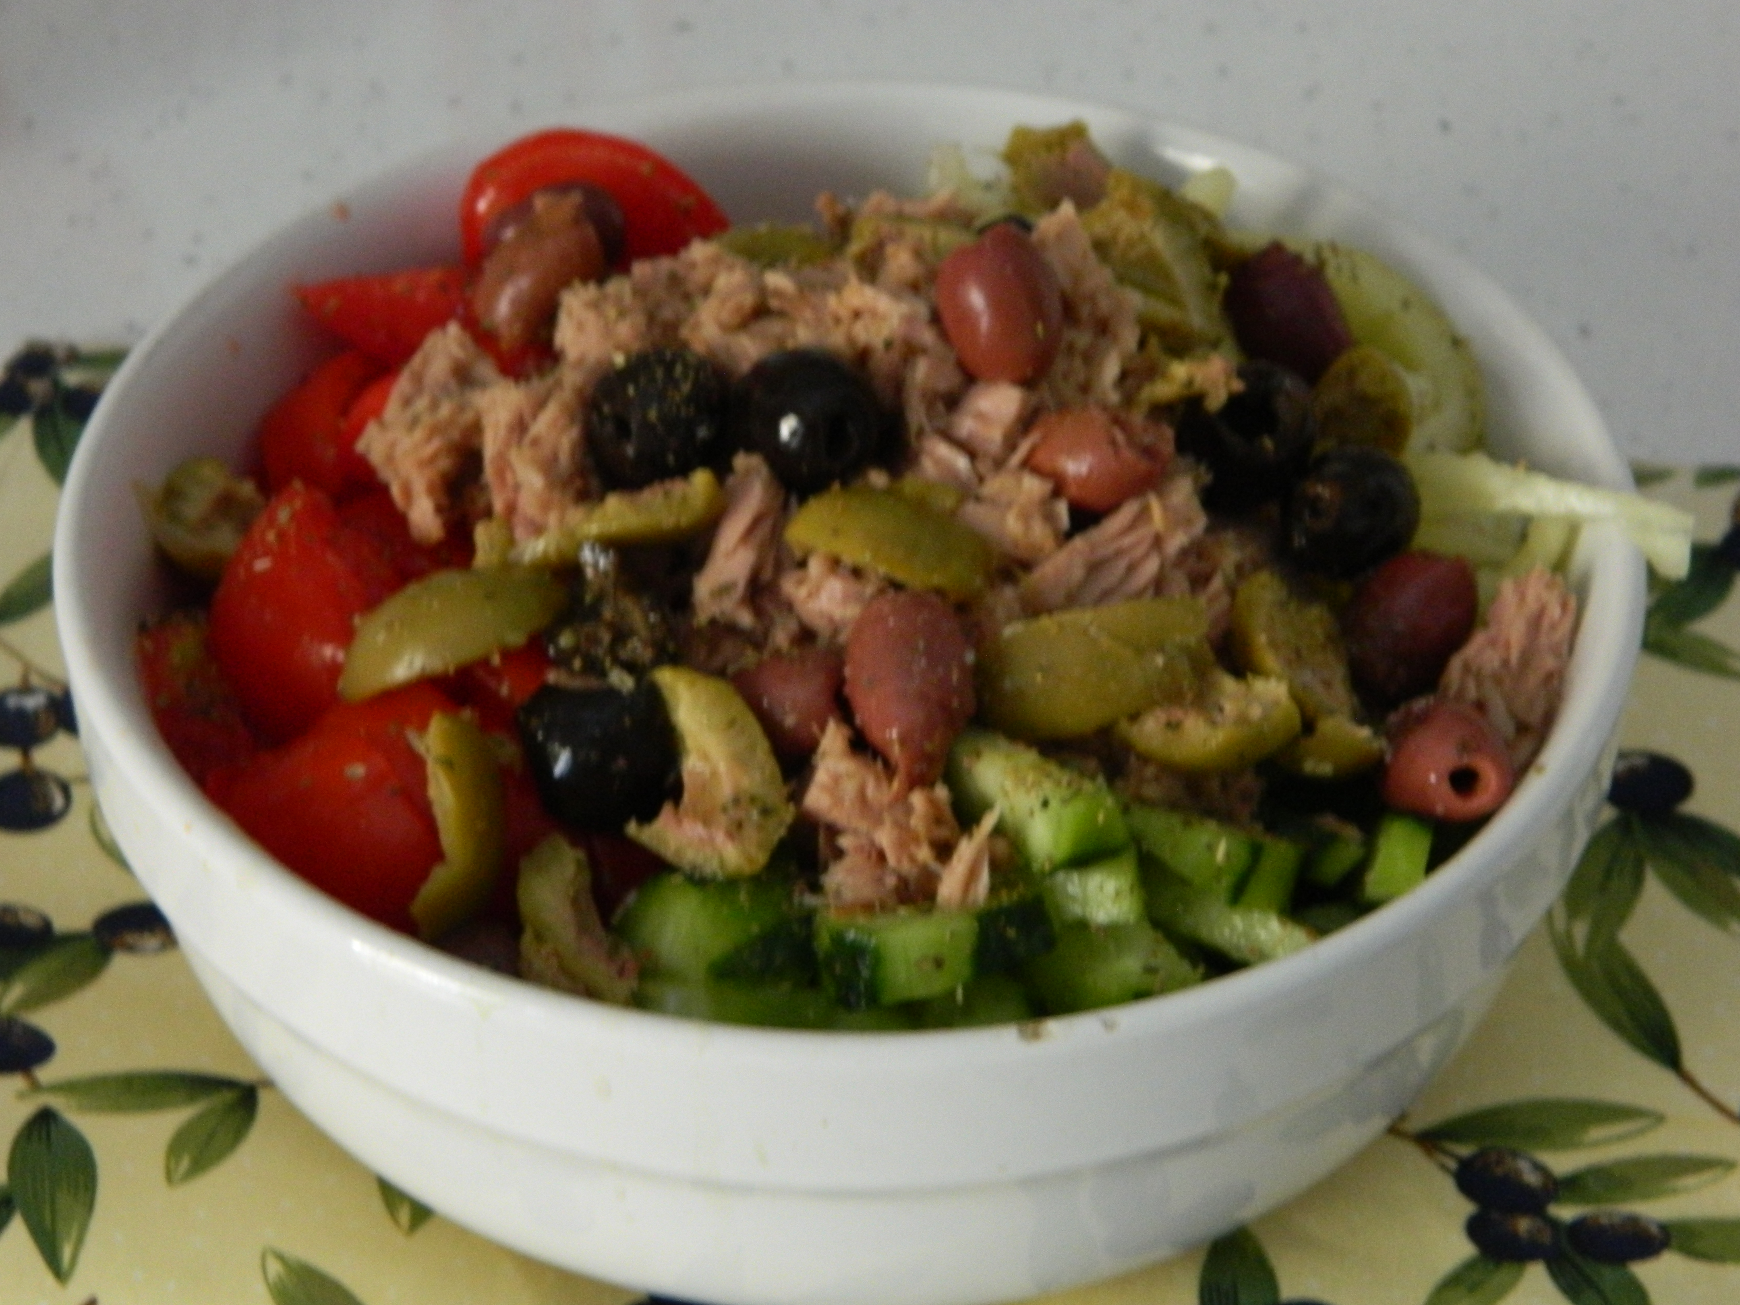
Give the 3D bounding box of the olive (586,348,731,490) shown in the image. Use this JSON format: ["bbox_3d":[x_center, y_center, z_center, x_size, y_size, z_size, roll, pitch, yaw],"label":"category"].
[{"bbox_3d":[-0.030,-0.033,0.495,0.019,0.019,0.021,-7,0,39],"label":"olive"}]

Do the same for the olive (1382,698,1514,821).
[{"bbox_3d":[0.076,0.014,0.466,0.017,0.017,0.021,0,18,-18],"label":"olive"}]

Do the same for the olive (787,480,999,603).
[{"bbox_3d":[0.002,-0.015,0.470,0.029,0.011,0.017,13,50,10],"label":"olive"}]

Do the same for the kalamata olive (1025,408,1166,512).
[{"bbox_3d":[0.030,-0.026,0.472,0.021,0.015,0.015,9,3,18],"label":"kalamata olive"}]

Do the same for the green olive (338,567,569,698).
[{"bbox_3d":[-0.056,-0.003,0.470,0.033,0.011,0.017,-26,63,-15],"label":"green olive"}]

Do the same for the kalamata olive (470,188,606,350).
[{"bbox_3d":[-0.051,-0.058,0.539,0.017,0.017,0.025,21,66,0],"label":"kalamata olive"}]

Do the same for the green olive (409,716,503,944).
[{"bbox_3d":[-0.051,0.021,0.434,0.013,0.029,0.015,3,-6,-24],"label":"green olive"}]

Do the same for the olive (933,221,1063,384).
[{"bbox_3d":[0.018,-0.049,0.495,0.018,0.024,0.018,-7,6,0],"label":"olive"}]

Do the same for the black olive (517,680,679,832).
[{"bbox_3d":[-0.034,0.013,0.435,0.020,0.021,0.020,-13,27,7],"label":"black olive"}]

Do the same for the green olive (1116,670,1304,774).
[{"bbox_3d":[0.043,0.009,0.443,0.025,0.011,0.014,-9,41,-11],"label":"green olive"}]

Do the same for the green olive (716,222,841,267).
[{"bbox_3d":[-0.013,-0.059,0.513,0.019,0.009,0.014,1,40,0],"label":"green olive"}]

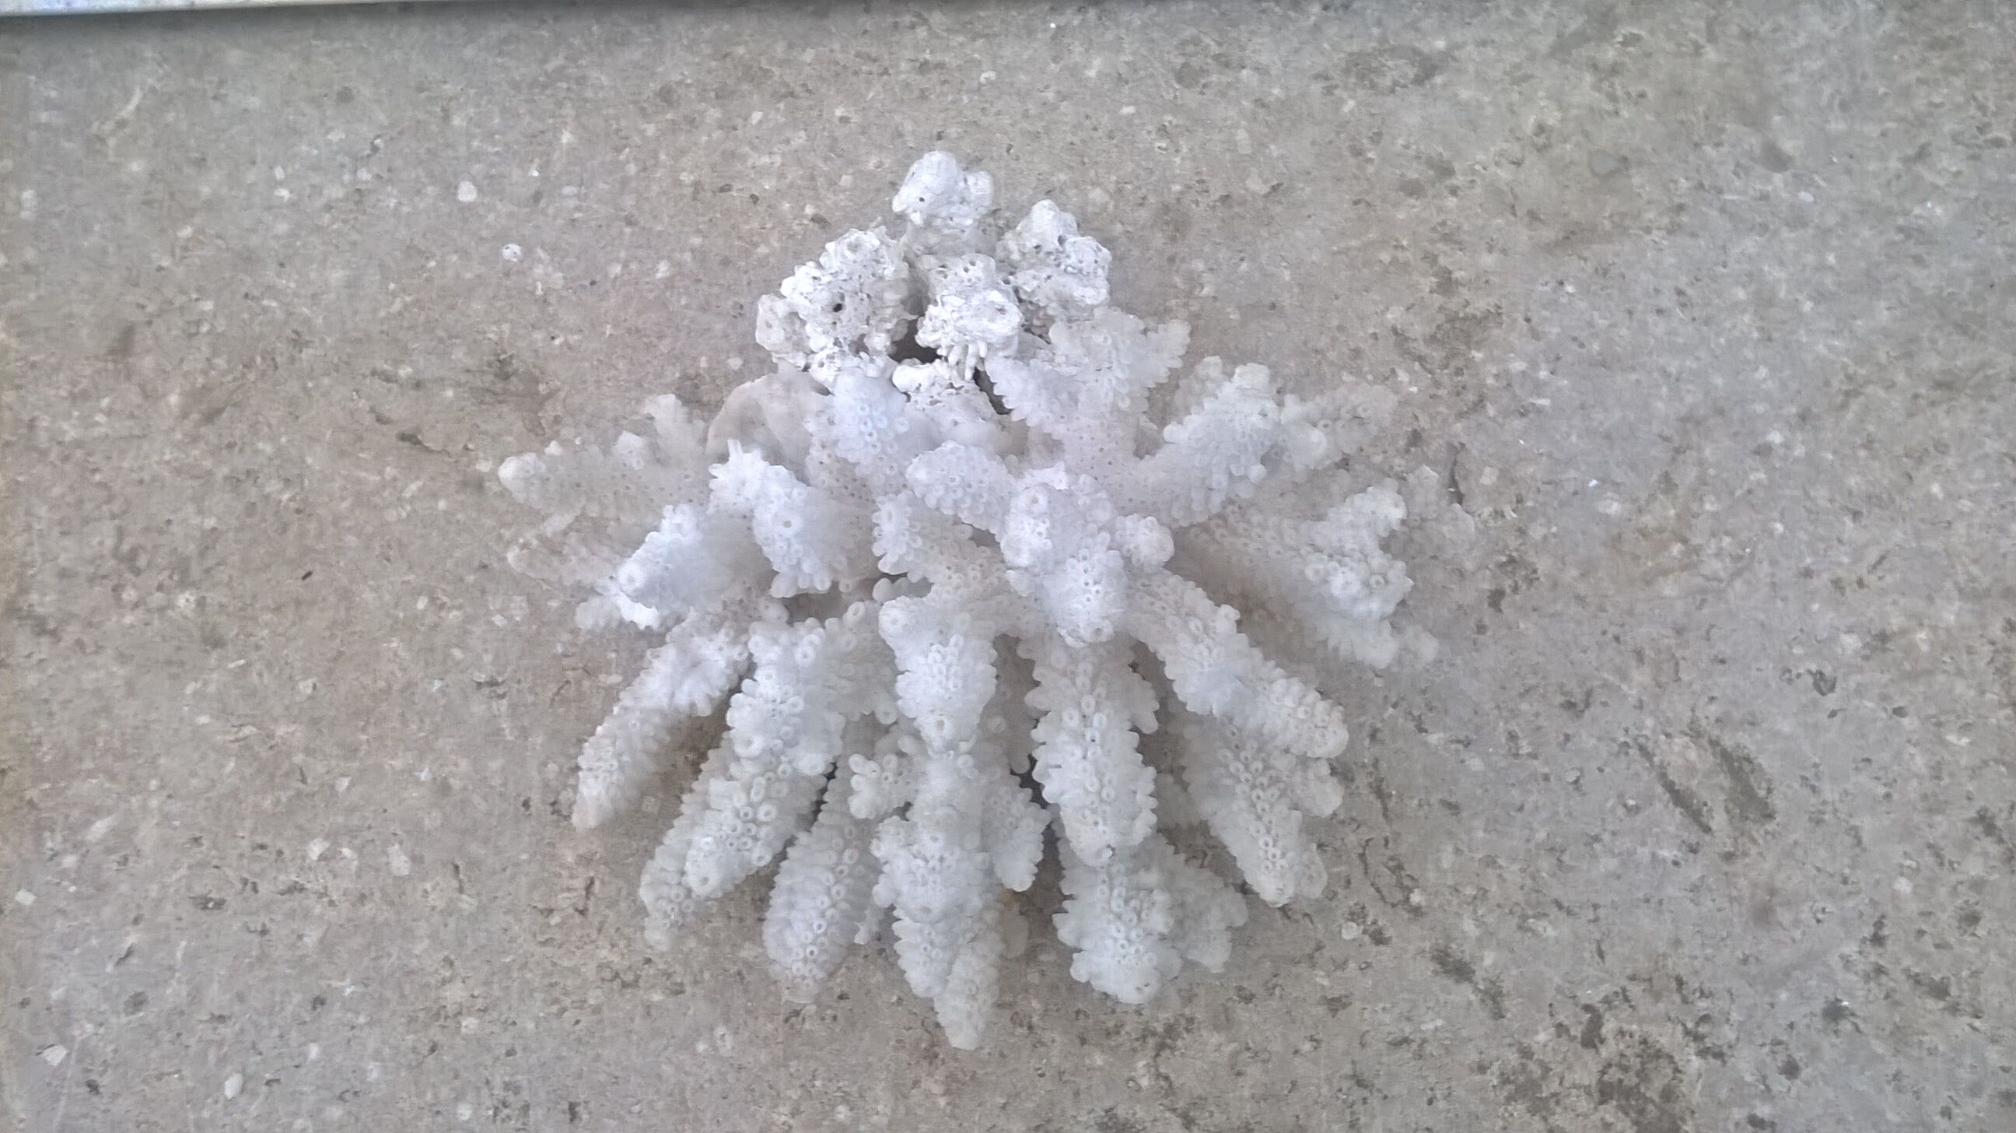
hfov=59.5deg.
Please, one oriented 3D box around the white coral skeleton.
[{"bbox_3d":[-0.007,-0.002,0.279,0.158,0.072,0.149,0,73,0],"label":"white coral skeleton"}]

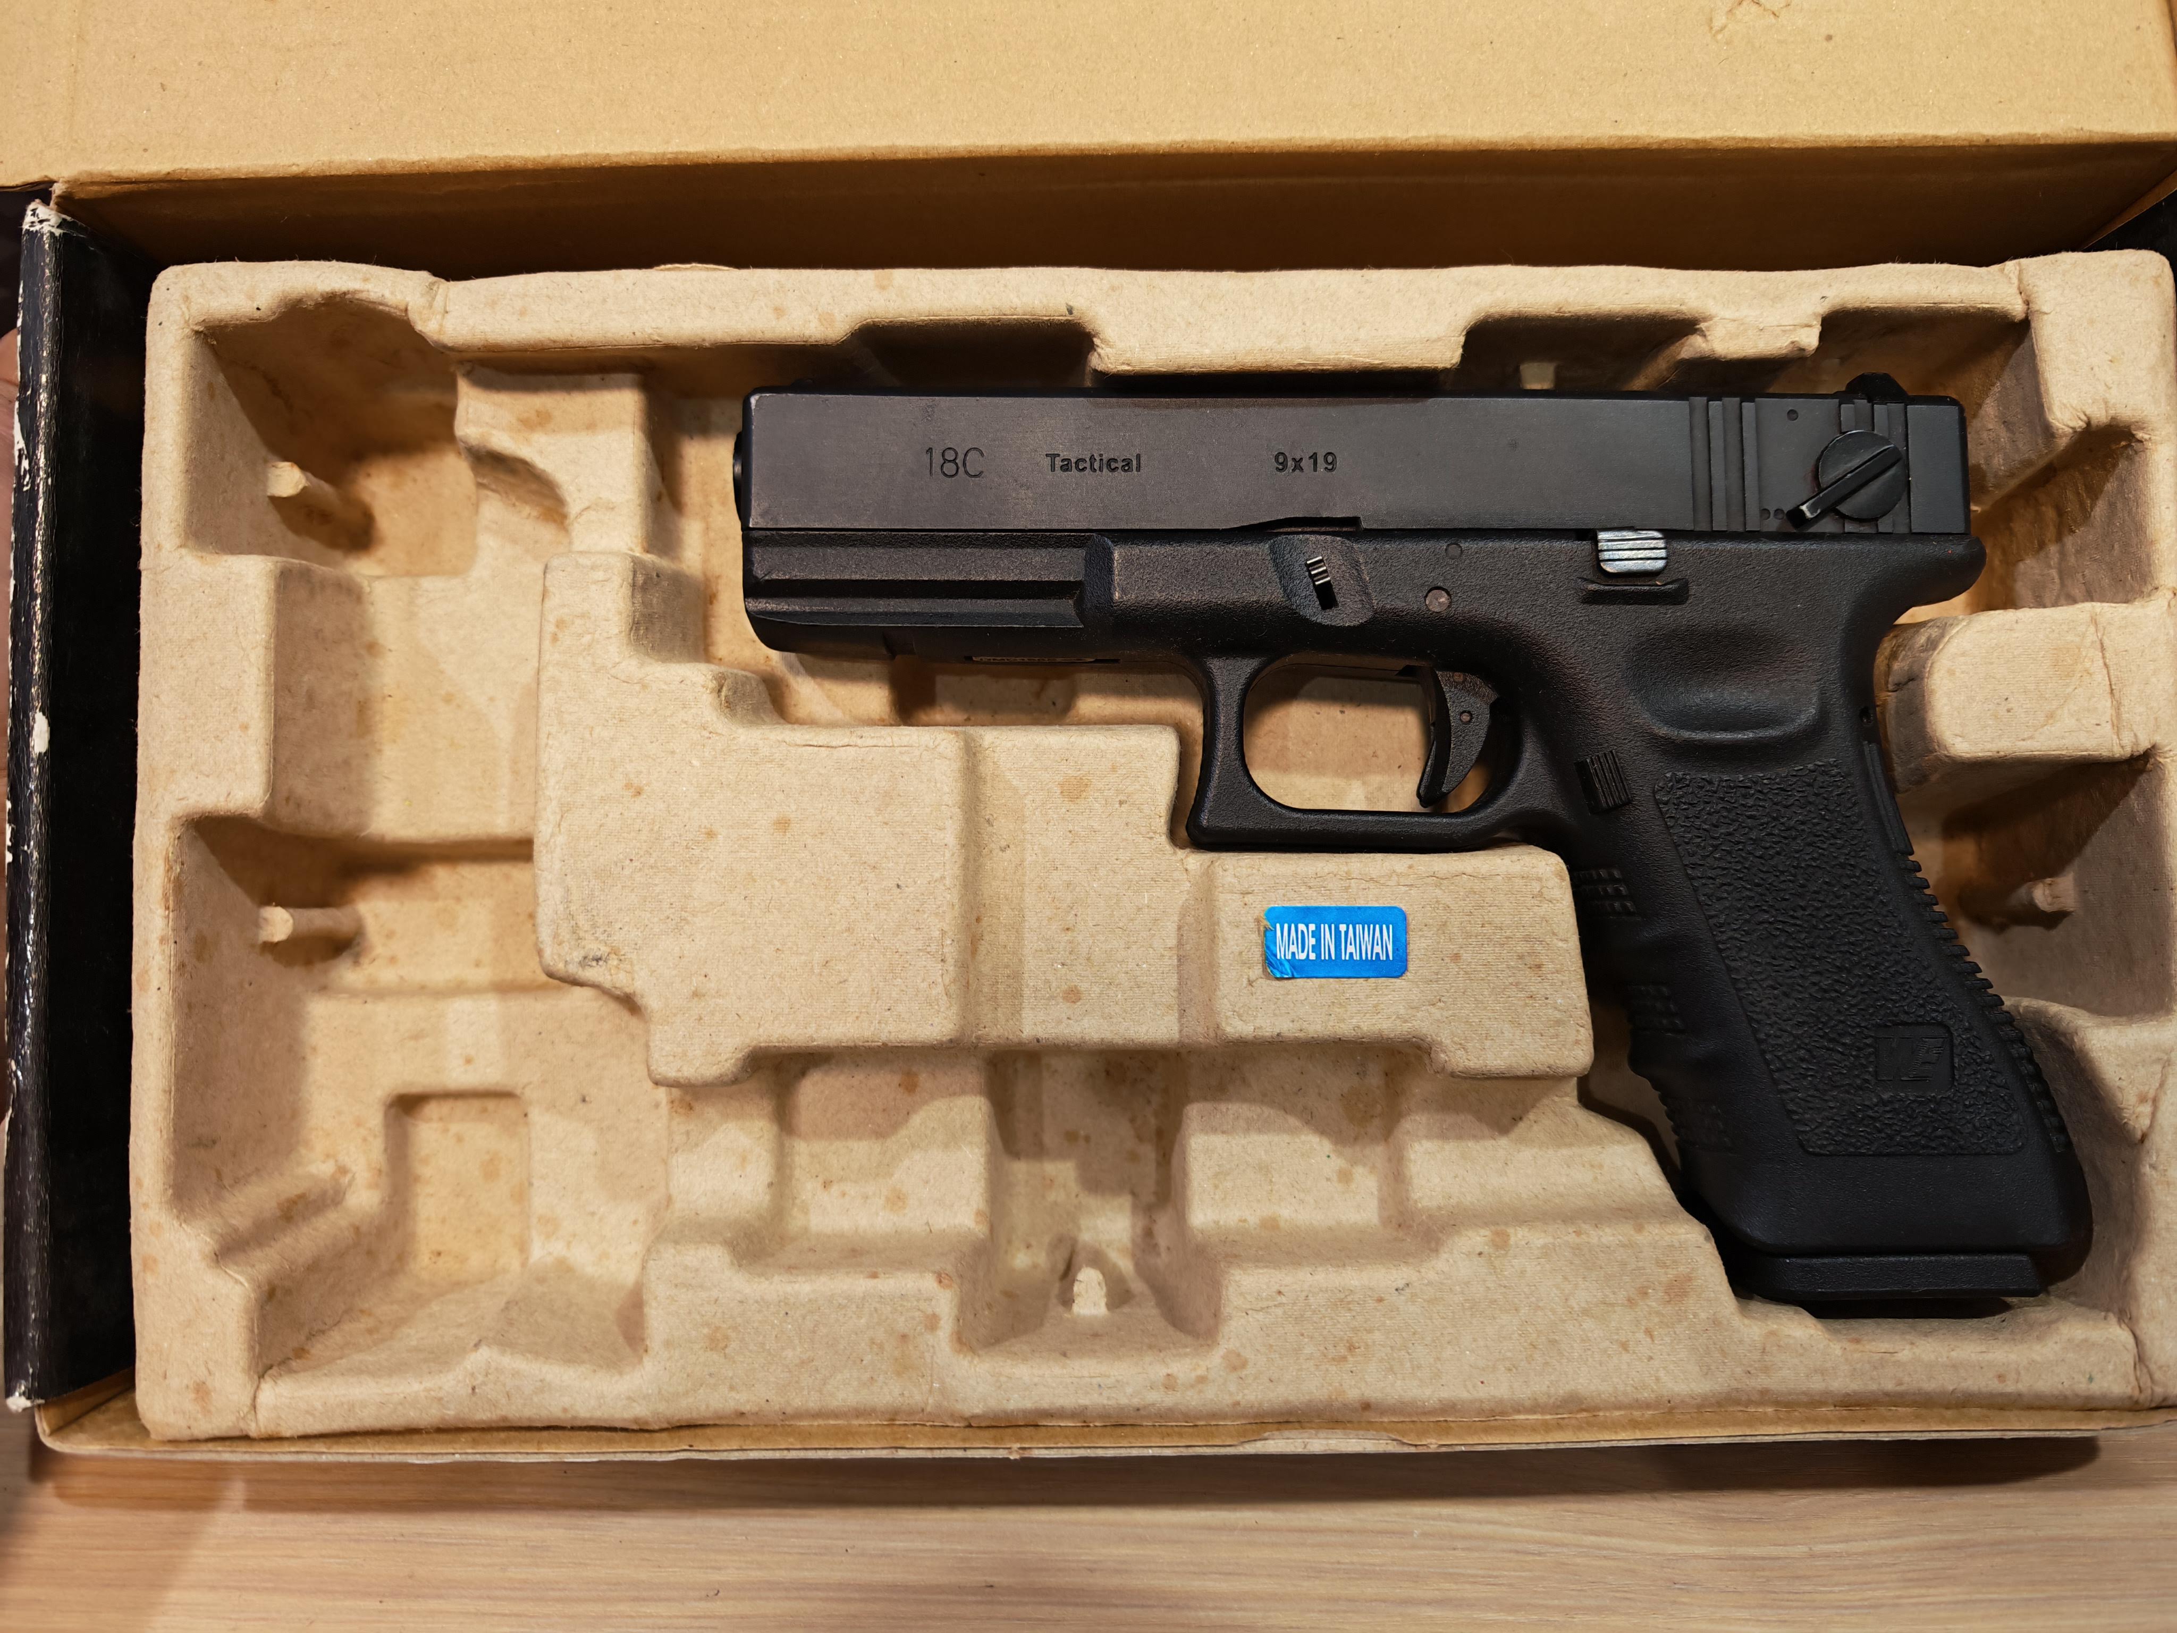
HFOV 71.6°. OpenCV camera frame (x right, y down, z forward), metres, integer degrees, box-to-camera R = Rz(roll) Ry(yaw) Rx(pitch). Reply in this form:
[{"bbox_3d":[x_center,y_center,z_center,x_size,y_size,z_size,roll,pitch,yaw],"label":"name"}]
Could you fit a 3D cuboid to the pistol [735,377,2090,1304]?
[{"bbox_3d":[0.046,-0.001,0.234,0.204,0.032,0.140,0,85,0],"label":"pistol"}]

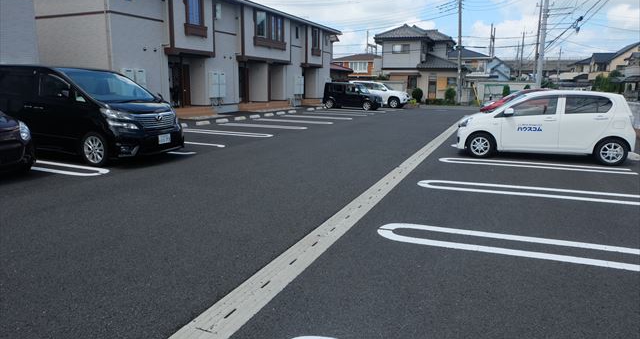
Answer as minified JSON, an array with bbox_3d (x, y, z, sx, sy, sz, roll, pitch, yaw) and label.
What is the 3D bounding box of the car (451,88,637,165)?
[{"bbox_3d":[4.850,-1.021,9.572,3.395,1.500,1.475,5,12,23],"label":"car"}]

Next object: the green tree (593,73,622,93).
[{"bbox_3d":[40.946,-12.142,60.800,4.000,3.700,3.200,4,12,21],"label":"green tree"}]

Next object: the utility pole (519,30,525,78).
[{"bbox_3d":[34.825,-18.505,73.822,0.600,11.200,0.500,4,12,21],"label":"utility pole"}]

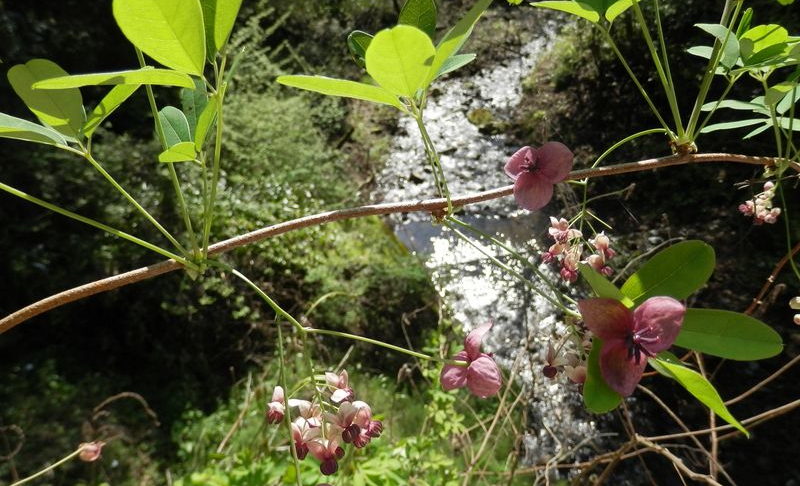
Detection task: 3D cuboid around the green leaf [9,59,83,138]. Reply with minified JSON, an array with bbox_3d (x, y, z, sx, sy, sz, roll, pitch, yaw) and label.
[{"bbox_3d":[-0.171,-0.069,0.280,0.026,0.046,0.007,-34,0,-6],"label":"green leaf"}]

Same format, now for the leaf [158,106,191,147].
[{"bbox_3d":[-0.121,-0.060,0.310,0.017,0.006,0.034,-37,73,-11],"label":"leaf"}]

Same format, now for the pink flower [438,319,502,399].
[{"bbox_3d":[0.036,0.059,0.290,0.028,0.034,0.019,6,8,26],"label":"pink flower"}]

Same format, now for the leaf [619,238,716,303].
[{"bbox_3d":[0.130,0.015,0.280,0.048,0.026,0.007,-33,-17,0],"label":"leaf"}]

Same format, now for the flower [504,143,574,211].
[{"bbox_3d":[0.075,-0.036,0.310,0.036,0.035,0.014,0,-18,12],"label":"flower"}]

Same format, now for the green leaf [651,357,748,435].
[{"bbox_3d":[0.112,0.057,0.218,0.043,0.014,0.009,39,56,13],"label":"green leaf"}]

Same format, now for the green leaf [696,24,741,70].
[{"bbox_3d":[0.175,-0.110,0.323,0.015,0.031,0.009,-34,-9,8],"label":"green leaf"}]

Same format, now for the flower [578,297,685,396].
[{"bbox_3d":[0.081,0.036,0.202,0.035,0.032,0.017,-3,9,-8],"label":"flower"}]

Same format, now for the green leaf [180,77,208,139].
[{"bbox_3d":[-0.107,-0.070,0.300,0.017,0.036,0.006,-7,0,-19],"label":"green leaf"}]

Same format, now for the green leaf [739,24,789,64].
[{"bbox_3d":[0.203,-0.110,0.323,0.035,0.017,0.007,-39,1,-8],"label":"green leaf"}]

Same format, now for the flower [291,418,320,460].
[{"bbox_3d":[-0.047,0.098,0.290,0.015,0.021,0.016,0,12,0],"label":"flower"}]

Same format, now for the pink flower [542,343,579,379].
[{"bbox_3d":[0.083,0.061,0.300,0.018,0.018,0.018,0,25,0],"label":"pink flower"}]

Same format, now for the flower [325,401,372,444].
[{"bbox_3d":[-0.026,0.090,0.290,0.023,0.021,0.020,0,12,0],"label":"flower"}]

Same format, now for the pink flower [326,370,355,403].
[{"bbox_3d":[-0.027,0.066,0.265,0.013,0.013,0.012,-11,32,-25],"label":"pink flower"}]

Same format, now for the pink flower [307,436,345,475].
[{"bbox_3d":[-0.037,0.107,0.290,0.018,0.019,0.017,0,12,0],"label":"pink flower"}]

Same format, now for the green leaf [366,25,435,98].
[{"bbox_3d":[0.002,-0.083,0.269,0.030,0.040,0.007,-14,55,5],"label":"green leaf"}]

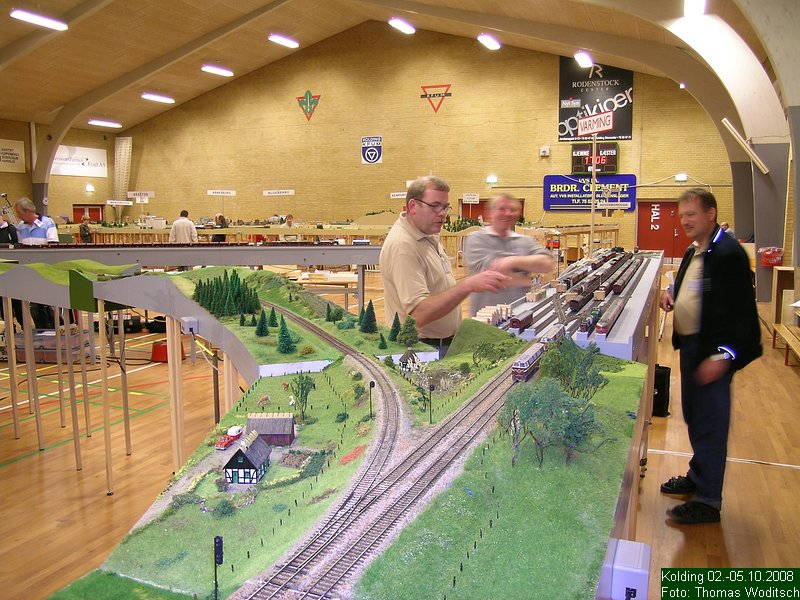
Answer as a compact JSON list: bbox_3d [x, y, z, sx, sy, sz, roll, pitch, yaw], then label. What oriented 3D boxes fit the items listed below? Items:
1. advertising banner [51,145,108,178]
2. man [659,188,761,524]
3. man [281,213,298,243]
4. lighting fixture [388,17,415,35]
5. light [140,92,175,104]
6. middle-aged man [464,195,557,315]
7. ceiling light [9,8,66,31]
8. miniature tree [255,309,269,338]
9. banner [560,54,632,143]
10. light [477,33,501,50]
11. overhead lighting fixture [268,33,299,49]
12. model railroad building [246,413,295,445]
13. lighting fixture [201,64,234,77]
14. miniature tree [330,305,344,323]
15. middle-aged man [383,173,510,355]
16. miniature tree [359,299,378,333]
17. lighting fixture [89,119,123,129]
[{"bbox_3d":[-13.794,-5.925,27.733,0.050,1.202,3.150,3,8,23],"label":"advertising banner"},{"bbox_3d":[1.715,0.290,3.586,0.460,1.800,0.520,0,8,-3],"label":"man"},{"bbox_3d":[-2.599,-1.203,15.310,0.500,1.640,0.340,-1,8,-7],"label":"man"},{"bbox_3d":[0.068,-9.231,21.840,0.300,0.130,1.600,19,14,19],"label":"lighting fixture"},{"bbox_3d":[-9.590,-7.988,25.785,0.280,0.110,1.500,3,8,23],"label":"light"},{"bbox_3d":[0.606,0.278,3.721,0.500,1.770,0.380,-2,8,-12],"label":"middle-aged man"},{"bbox_3d":[-9.956,-7.717,17.920,0.280,0.110,1.500,3,8,23],"label":"ceiling light"},{"bbox_3d":[-0.416,0.069,1.967,0.042,0.080,0.042,0,8,0],"label":"miniature tree"},{"bbox_3d":[6.424,-6.628,21.165,2.320,2.780,0.050,3,8,22],"label":"banner"},{"bbox_3d":[2.831,-8.134,20.442,0.280,0.110,1.500,3,8,23],"label":"light"},{"bbox_3d":[-4.146,-9.222,23.086,0.300,0.130,1.600,-14,2,23],"label":"overhead lighting fixture"},{"bbox_3d":[-0.199,0.197,1.003,0.068,0.044,0.050,0,8,-1],"label":"model railroad building"},{"bbox_3d":[-6.826,-8.561,24.244,0.300,0.130,1.600,-14,2,23],"label":"lighting fixture"},{"bbox_3d":[-0.194,0.048,2.017,0.037,0.056,0.037,0,8,0],"label":"miniature tree"},{"bbox_3d":[0.205,0.351,2.994,0.540,1.820,0.480,4,9,26],"label":"middle-aged man"},{"bbox_3d":[-0.087,0.049,1.909,0.054,0.100,0.054,0,8,0],"label":"miniature tree"},{"bbox_3d":[-12.154,-7.251,26.705,0.300,0.130,1.600,-14,2,23],"label":"lighting fixture"}]

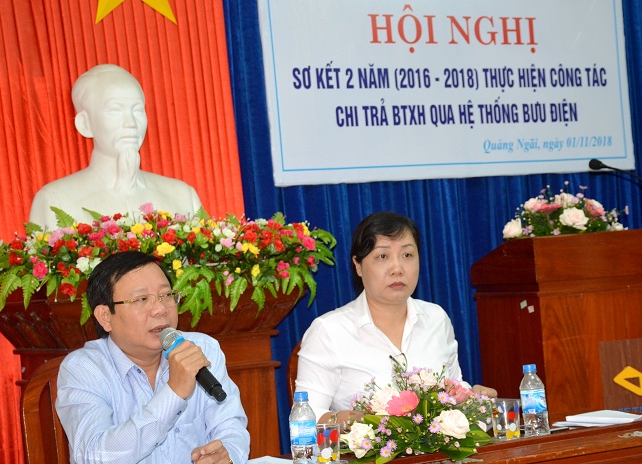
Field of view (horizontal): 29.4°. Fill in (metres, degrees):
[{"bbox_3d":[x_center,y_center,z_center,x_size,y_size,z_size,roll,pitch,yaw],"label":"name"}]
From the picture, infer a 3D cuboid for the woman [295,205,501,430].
[{"bbox_3d":[0.229,0.593,3.041,0.520,1.300,0.720,-4,-2,-26],"label":"woman"}]

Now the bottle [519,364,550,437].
[{"bbox_3d":[0.493,0.390,2.830,0.060,0.168,0.060,-5,-2,0],"label":"bottle"}]

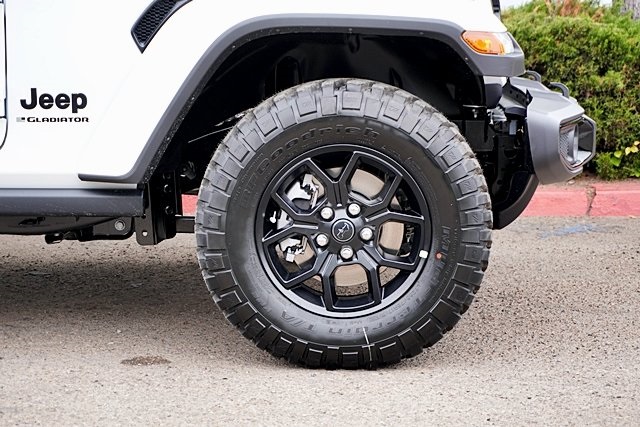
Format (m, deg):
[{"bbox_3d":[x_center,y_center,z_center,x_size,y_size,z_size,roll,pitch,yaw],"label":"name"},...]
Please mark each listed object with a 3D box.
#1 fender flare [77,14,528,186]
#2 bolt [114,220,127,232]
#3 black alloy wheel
[{"bbox_3d":[-0.053,-0.308,3.607,1.206,0.458,0.252,0,8,2],"label":"fender flare"},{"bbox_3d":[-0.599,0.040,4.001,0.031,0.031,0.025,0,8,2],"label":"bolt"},{"bbox_3d":[0.066,0.023,3.661,0.812,0.784,0.255,0,8,2],"label":"black alloy wheel"}]

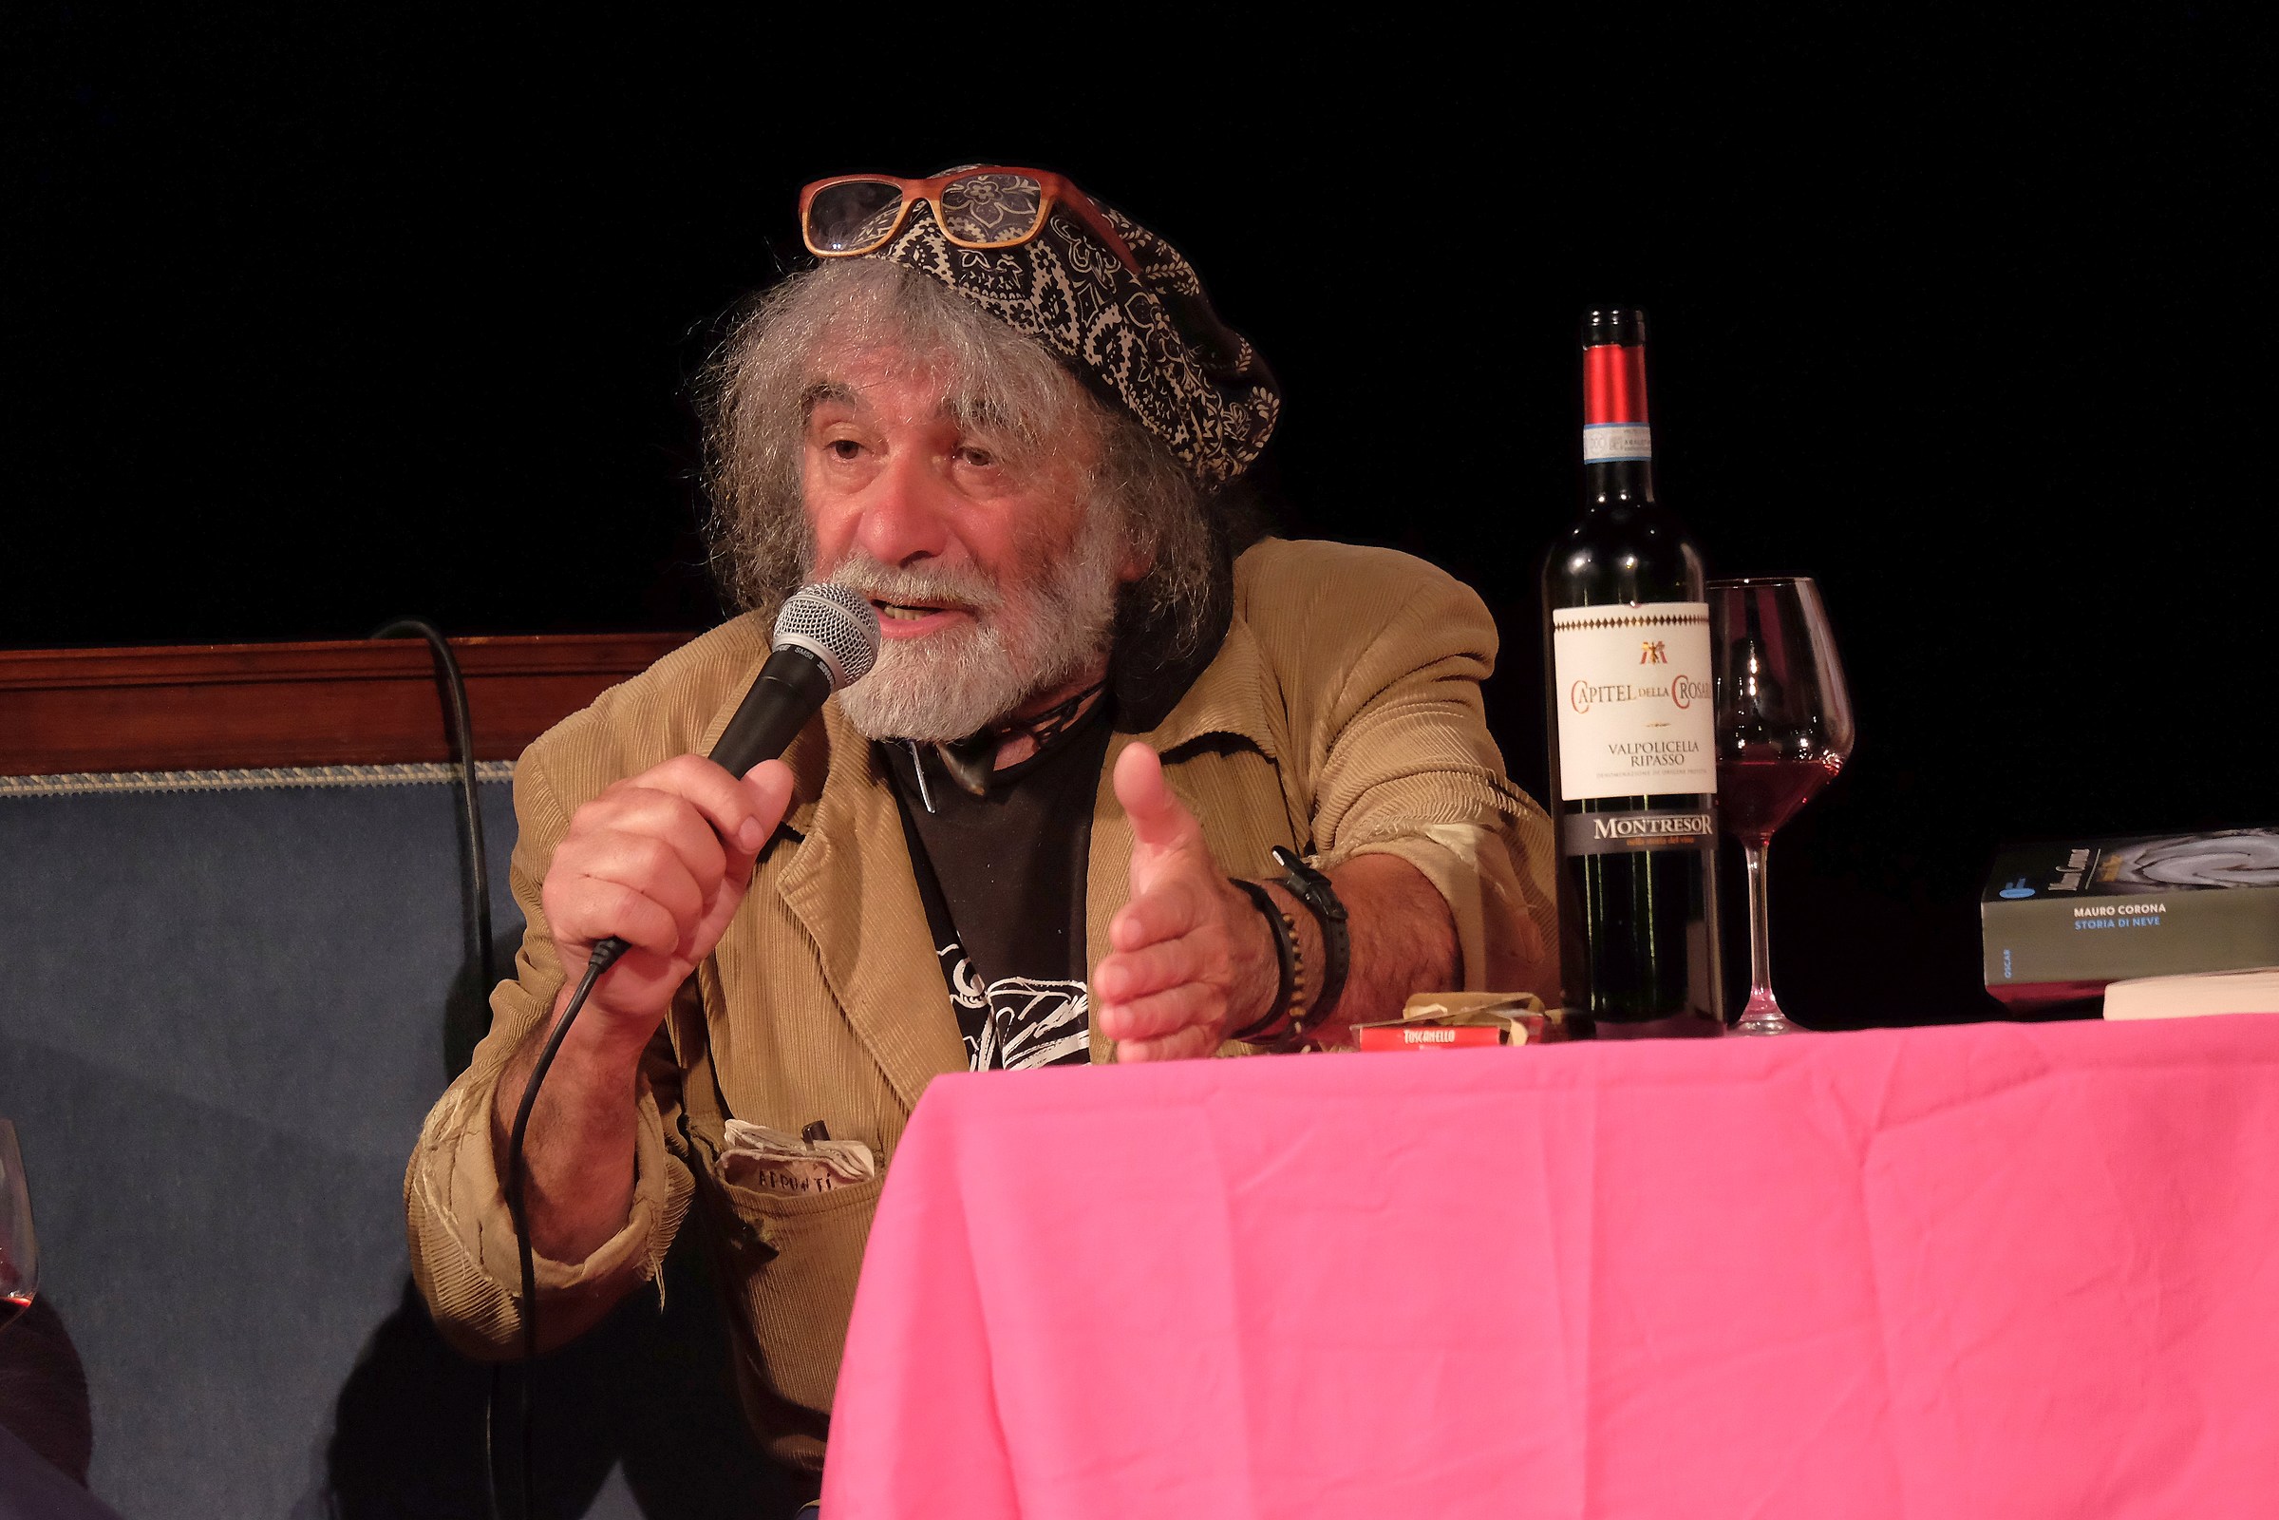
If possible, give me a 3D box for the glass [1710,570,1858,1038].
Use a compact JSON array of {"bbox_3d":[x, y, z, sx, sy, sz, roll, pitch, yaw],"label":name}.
[{"bbox_3d":[0.283,0.023,8.710,0.091,0.212,0.091,-2,-1,0],"label":"glass"}]

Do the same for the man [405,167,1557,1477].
[{"bbox_3d":[-0.063,0.316,8.930,0.560,1.190,0.760,-2,-1,7],"label":"man"}]

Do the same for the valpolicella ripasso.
[{"bbox_3d":[0.223,-0.038,8.620,0.075,0.333,0.075,-2,-1,0],"label":"valpolicella ripasso"}]

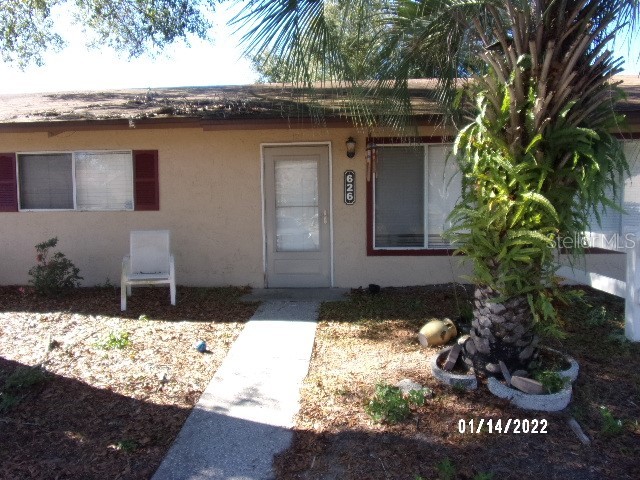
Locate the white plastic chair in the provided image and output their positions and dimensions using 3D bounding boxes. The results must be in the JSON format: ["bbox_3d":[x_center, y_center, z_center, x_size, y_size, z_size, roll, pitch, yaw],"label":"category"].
[{"bbox_3d":[-2.366,0.393,6.120,0.660,0.970,0.680,-2,4,-17],"label":"white plastic chair"}]

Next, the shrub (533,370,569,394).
[{"bbox_3d":[2.052,1.277,3.950,0.290,0.220,0.270,-1,4,3],"label":"shrub"}]

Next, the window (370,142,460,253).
[{"bbox_3d":[1.464,-0.620,6.402,1.458,1.566,0.100,-1,4,3],"label":"window"}]

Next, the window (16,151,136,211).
[{"bbox_3d":[-3.632,-0.875,6.611,1.780,0.895,0.100,-1,4,3],"label":"window"}]

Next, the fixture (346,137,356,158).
[{"bbox_3d":[0.447,-1.310,6.301,0.142,0.302,0.190,-1,4,3],"label":"fixture"}]

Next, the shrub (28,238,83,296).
[{"bbox_3d":[-3.827,0.398,6.420,0.680,0.800,0.580,-1,4,3],"label":"shrub"}]

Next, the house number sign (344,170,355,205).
[{"bbox_3d":[0.436,-0.756,6.423,0.155,0.497,0.030,-1,4,3],"label":"house number sign"}]

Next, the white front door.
[{"bbox_3d":[-0.333,-0.359,6.499,1.051,2.106,0.090,-1,4,3],"label":"white front door"}]

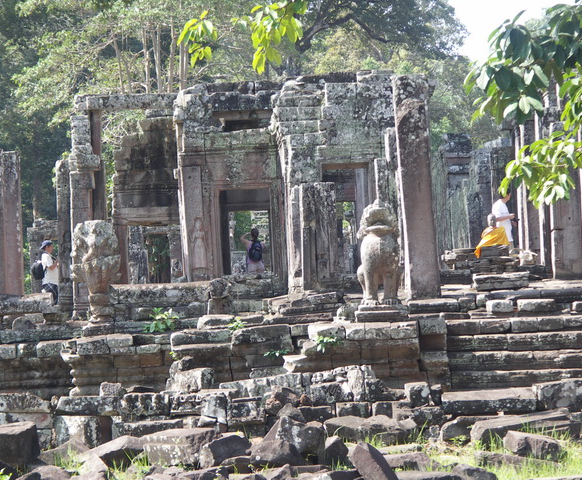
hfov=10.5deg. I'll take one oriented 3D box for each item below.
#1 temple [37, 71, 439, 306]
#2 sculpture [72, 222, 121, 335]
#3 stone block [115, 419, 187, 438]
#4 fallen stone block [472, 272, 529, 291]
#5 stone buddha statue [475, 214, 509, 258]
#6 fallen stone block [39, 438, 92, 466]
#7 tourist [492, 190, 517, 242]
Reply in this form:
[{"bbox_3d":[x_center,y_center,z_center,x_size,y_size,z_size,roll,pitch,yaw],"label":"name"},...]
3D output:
[{"bbox_3d":[-1.007,-0.969,59.500,6.900,4.150,5.500,-2,2,7],"label":"temple"},{"bbox_3d":[-3.371,0.650,54.800,0.800,1.930,0.650,-2,2,5],"label":"sculpture"},{"bbox_3d":[-2.287,3.112,52.200,1.150,0.300,0.550,-1,2,8],"label":"stone block"},{"bbox_3d":[3.777,0.748,57.000,1.000,0.300,0.550,-2,2,6],"label":"fallen stone block"},{"bbox_3d":[3.386,-0.059,53.000,0.510,0.730,0.420,-2,2,-16],"label":"stone buddha statue"},{"bbox_3d":[-3.627,3.464,51.300,0.800,0.400,0.600,-1,2,15],"label":"fallen stone block"},{"bbox_3d":[3.937,-0.065,58.300,0.480,1.720,0.500,-2,2,5],"label":"tourist"}]

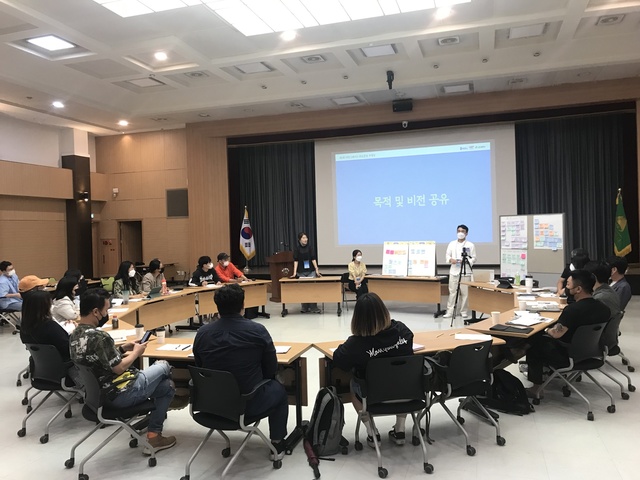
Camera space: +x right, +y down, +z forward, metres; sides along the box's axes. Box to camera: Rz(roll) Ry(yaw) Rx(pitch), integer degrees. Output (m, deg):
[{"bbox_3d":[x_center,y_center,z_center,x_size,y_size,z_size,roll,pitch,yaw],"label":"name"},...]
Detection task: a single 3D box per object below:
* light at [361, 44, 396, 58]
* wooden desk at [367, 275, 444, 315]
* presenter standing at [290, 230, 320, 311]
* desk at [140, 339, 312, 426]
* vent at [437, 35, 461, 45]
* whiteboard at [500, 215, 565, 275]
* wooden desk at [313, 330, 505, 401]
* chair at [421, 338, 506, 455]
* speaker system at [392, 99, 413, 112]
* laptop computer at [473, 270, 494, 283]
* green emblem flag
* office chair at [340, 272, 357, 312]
[{"bbox_3d":[1.242,-3.991,10.843,0.610,0.080,0.610,-1,1,17],"label":"light"},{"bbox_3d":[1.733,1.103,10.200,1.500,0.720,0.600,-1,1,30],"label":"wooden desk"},{"bbox_3d":[-0.258,0.682,10.515,0.600,1.650,0.420,-2,1,7],"label":"presenter standing"},{"bbox_3d":[-0.853,1.274,4.361,1.500,0.720,0.620,-1,1,16],"label":"desk"},{"bbox_3d":[2.366,-3.625,9.443,0.380,0.050,0.380,-1,1,18],"label":"vent"},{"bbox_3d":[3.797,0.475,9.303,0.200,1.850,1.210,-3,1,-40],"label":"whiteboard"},{"bbox_3d":[0.746,1.227,4.391,1.500,0.720,0.620,-2,1,-18],"label":"wooden desk"},{"bbox_3d":[1.128,1.191,4.108,0.520,0.790,0.570,-2,1,-29],"label":"chair"},{"bbox_3d":[2.029,-3.296,12.687,0.480,0.270,0.300,-1,11,17],"label":"speaker system"},{"bbox_3d":[2.879,0.623,9.073,0.360,0.220,0.270,-1,1,27],"label":"laptop computer"},{"bbox_3d":[7.422,-0.384,12.749,0.420,1.780,0.320,-1,1,27],"label":"green emblem flag"},{"bbox_3d":[0.755,1.078,10.873,0.500,0.780,0.520,-2,1,-5],"label":"office chair"}]

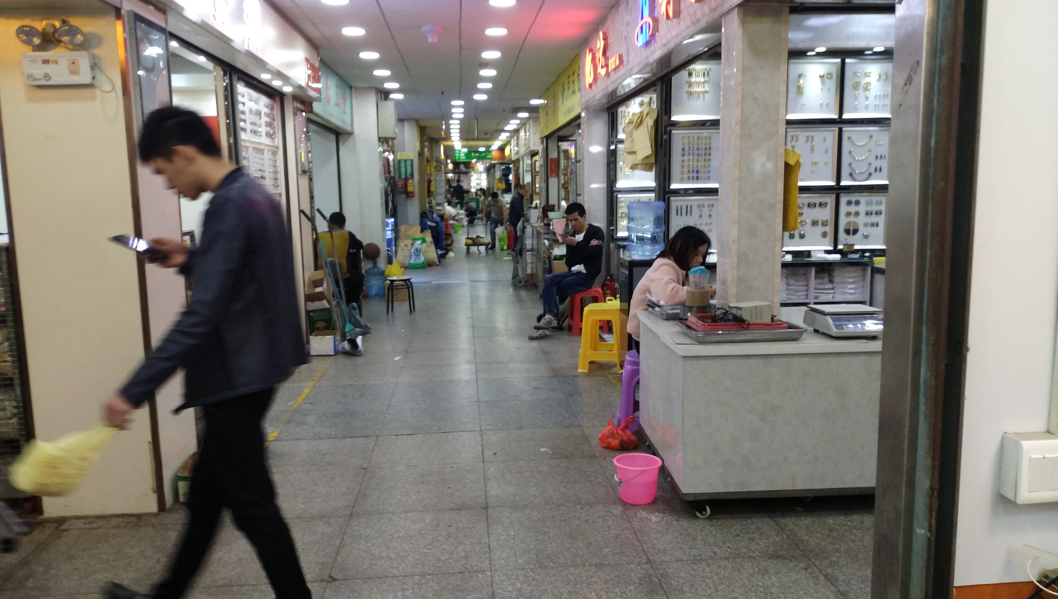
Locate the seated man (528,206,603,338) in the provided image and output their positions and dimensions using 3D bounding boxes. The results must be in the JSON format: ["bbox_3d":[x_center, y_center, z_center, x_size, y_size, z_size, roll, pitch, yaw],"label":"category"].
[{"bbox_3d":[0.371,-0.296,8.062,0.730,1.280,0.480,-6,9,-32],"label":"seated man"}]

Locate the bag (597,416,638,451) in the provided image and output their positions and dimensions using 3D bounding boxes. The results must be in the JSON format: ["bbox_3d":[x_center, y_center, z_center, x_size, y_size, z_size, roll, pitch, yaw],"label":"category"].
[{"bbox_3d":[0.487,0.714,4.497,0.220,0.165,0.200,-2,8,-4],"label":"bag"}]

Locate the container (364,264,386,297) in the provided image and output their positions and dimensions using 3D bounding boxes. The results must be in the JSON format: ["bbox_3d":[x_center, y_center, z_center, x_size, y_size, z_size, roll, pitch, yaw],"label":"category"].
[{"bbox_3d":[-2.161,-0.291,11.538,0.273,0.475,0.273,-2,7,-4],"label":"container"}]

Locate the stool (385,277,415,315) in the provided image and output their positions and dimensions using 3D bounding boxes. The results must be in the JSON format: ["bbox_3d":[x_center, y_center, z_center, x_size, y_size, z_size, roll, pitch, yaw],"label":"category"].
[{"bbox_3d":[-1.479,-0.053,9.489,0.310,0.420,0.310,-2,8,-4],"label":"stool"}]

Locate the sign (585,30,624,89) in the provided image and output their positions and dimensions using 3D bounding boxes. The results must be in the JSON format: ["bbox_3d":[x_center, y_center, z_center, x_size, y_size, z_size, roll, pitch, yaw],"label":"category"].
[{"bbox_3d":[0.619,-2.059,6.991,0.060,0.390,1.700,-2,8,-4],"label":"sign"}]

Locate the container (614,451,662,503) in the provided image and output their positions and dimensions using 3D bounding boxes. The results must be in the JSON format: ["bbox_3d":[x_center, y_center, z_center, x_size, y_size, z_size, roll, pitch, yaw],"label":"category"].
[{"bbox_3d":[0.493,0.810,3.712,0.210,0.185,0.210,-2,7,-4],"label":"container"}]

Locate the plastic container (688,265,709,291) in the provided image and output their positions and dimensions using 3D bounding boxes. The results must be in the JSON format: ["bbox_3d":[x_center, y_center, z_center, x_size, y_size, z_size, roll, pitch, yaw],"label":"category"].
[{"bbox_3d":[0.834,-0.110,4.058,0.107,0.130,0.107,-2,7,-4],"label":"plastic container"}]

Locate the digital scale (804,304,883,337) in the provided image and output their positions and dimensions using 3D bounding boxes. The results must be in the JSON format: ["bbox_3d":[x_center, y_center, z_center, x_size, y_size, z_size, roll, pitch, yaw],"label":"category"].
[{"bbox_3d":[1.385,0.093,3.552,0.290,0.110,0.320,-1,7,-2],"label":"digital scale"}]

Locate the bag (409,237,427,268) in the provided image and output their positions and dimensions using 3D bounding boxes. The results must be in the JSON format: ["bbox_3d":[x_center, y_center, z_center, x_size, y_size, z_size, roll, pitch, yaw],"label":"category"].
[{"bbox_3d":[-2.022,-0.847,14.956,0.320,0.550,0.200,-1,8,2],"label":"bag"}]

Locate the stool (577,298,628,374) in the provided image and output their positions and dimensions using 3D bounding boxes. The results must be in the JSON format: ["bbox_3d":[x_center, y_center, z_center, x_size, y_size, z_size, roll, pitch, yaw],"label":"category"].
[{"bbox_3d":[0.574,0.295,6.411,0.350,0.480,0.340,0,8,8],"label":"stool"}]

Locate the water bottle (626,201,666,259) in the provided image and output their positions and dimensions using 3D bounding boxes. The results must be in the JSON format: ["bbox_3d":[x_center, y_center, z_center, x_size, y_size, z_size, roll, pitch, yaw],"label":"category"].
[{"bbox_3d":[0.846,-0.493,5.974,0.275,0.415,0.275,-2,8,-4],"label":"water bottle"}]

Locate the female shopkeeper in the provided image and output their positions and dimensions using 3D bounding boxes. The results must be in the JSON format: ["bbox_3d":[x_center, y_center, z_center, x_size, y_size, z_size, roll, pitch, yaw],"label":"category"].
[{"bbox_3d":[0.861,0.158,4.873,0.600,1.170,0.460,2,8,23],"label":"female shopkeeper"}]

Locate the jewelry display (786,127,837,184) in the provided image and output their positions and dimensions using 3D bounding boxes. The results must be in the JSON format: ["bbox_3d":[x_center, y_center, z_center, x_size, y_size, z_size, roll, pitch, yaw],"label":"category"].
[{"bbox_3d":[2.142,-1.099,6.340,0.415,0.430,0.070,-2,7,-4],"label":"jewelry display"}]

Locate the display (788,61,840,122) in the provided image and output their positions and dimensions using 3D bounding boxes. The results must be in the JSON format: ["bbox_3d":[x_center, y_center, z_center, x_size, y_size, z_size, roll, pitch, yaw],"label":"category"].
[{"bbox_3d":[2.143,-1.590,6.277,0.415,0.445,0.070,-2,7,-4],"label":"display"}]

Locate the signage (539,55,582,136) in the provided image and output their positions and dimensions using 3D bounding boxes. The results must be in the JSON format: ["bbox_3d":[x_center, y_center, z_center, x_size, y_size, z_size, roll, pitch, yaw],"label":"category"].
[{"bbox_3d":[0.378,-2.537,10.673,0.070,0.610,4.350,-2,8,-4],"label":"signage"}]

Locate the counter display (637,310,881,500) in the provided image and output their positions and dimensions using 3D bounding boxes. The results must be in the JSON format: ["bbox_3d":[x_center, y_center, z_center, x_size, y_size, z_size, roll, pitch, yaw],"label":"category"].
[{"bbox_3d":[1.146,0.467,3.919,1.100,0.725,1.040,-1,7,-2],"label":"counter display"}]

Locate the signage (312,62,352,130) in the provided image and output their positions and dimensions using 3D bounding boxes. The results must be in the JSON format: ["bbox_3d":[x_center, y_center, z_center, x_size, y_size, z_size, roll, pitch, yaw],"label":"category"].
[{"bbox_3d":[-2.397,-2.415,9.866,0.160,0.630,3.050,-2,7,-4],"label":"signage"}]

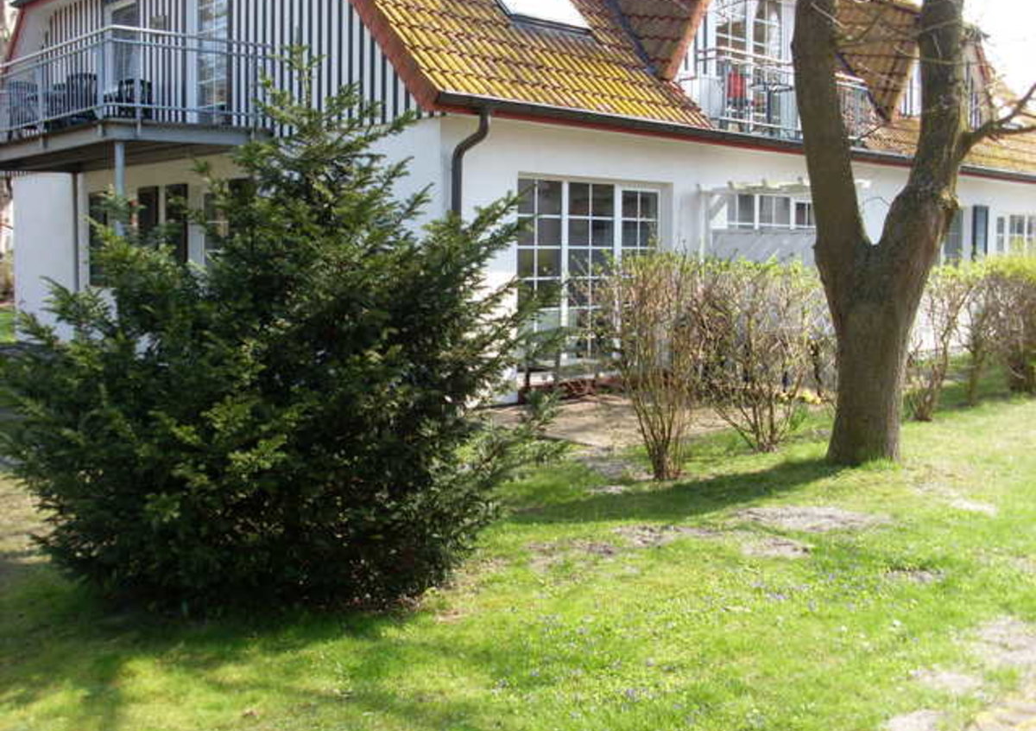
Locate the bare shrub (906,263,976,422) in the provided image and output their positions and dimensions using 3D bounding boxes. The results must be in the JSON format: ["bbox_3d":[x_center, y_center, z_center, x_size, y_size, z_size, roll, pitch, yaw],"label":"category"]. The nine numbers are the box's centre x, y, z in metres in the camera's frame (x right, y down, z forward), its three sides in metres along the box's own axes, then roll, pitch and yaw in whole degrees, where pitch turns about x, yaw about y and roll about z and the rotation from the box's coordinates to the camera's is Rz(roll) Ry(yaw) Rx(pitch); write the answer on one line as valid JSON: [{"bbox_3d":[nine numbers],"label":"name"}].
[{"bbox_3d":[3.984,-0.211,10.900,0.780,1.470,0.750,2,6,20],"label":"bare shrub"}]

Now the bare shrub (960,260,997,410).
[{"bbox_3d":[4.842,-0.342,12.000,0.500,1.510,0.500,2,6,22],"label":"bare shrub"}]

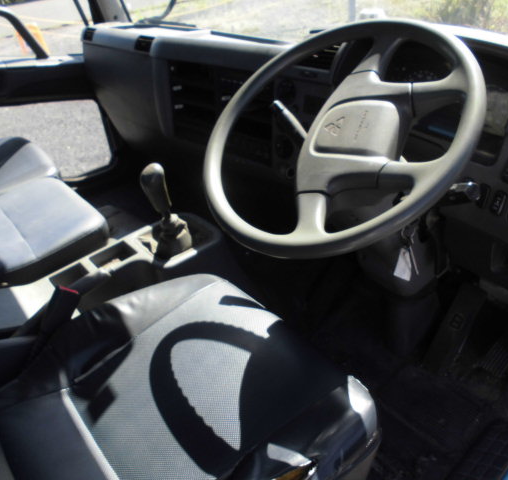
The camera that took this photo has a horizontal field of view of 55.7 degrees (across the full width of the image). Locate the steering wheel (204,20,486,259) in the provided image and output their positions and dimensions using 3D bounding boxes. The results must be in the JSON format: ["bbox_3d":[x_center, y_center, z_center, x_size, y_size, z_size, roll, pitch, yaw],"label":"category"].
[{"bbox_3d":[0.122,-0.152,0.732,0.426,0.100,0.426,-51,49,-5],"label":"steering wheel"}]

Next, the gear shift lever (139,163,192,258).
[{"bbox_3d":[-0.188,-0.068,1.008,0.085,0.215,0.085,-30,39,-27],"label":"gear shift lever"}]

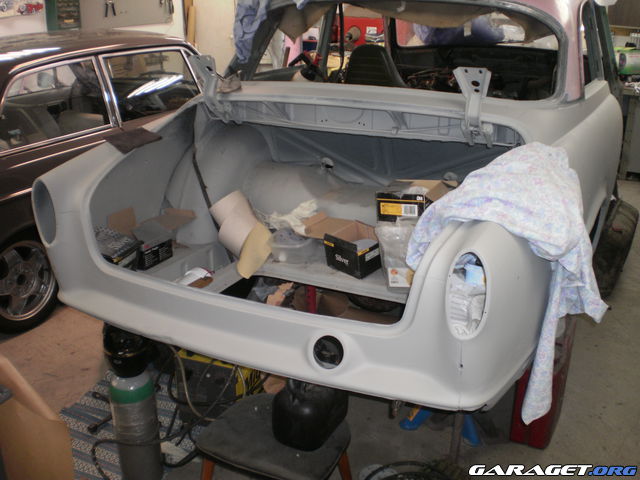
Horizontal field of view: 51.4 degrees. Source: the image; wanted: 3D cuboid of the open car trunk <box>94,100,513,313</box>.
[{"bbox_3d":[-0.043,-0.103,2.184,1.200,0.540,0.880,10,20,26],"label":"open car trunk"}]

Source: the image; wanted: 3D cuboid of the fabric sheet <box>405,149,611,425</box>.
[{"bbox_3d":[0.521,0.074,1.859,0.460,0.600,0.580,10,20,26],"label":"fabric sheet"}]

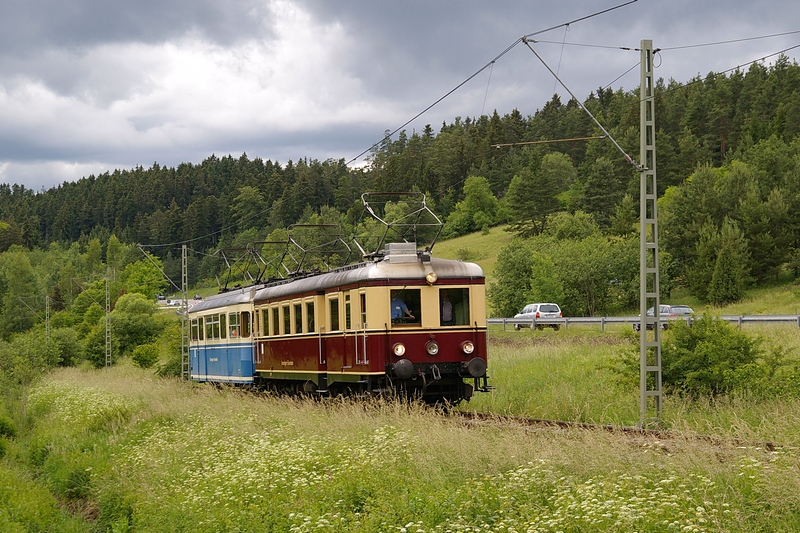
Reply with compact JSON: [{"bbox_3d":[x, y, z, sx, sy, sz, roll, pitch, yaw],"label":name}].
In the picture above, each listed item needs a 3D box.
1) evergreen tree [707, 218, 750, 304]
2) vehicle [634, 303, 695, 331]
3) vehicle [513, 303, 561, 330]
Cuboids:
[{"bbox_3d":[20.966,-0.319,95.000,2.800,5.500,2.800,-1,-3,13],"label":"evergreen tree"},{"bbox_3d":[14.516,2.810,82.000,1.780,1.470,4.600,1,-3,-22],"label":"vehicle"},{"bbox_3d":[8.780,3.219,94.500,1.820,1.750,4.400,0,-3,-18],"label":"vehicle"}]

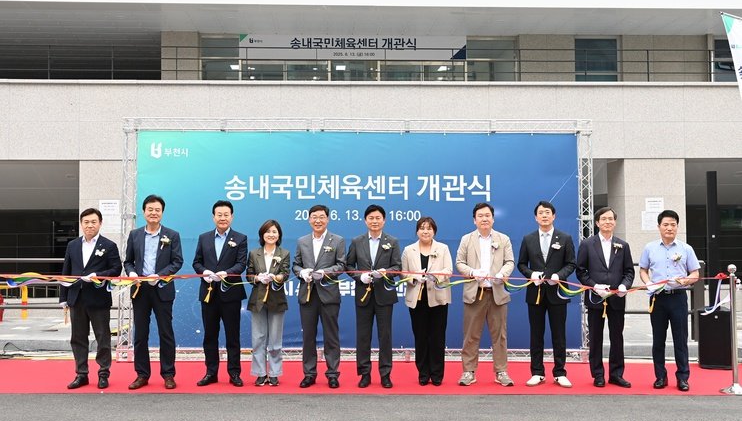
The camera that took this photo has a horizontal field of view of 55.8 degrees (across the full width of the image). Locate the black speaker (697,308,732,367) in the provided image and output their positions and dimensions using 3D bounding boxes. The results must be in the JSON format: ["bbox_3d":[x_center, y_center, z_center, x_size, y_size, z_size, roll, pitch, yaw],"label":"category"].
[{"bbox_3d":[3.700,1.380,7.570,0.360,0.600,0.360,-1,-2,15],"label":"black speaker"}]

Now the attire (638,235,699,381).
[{"bbox_3d":[2.854,0.944,6.680,0.550,1.390,0.360,0,-1,16],"label":"attire"}]

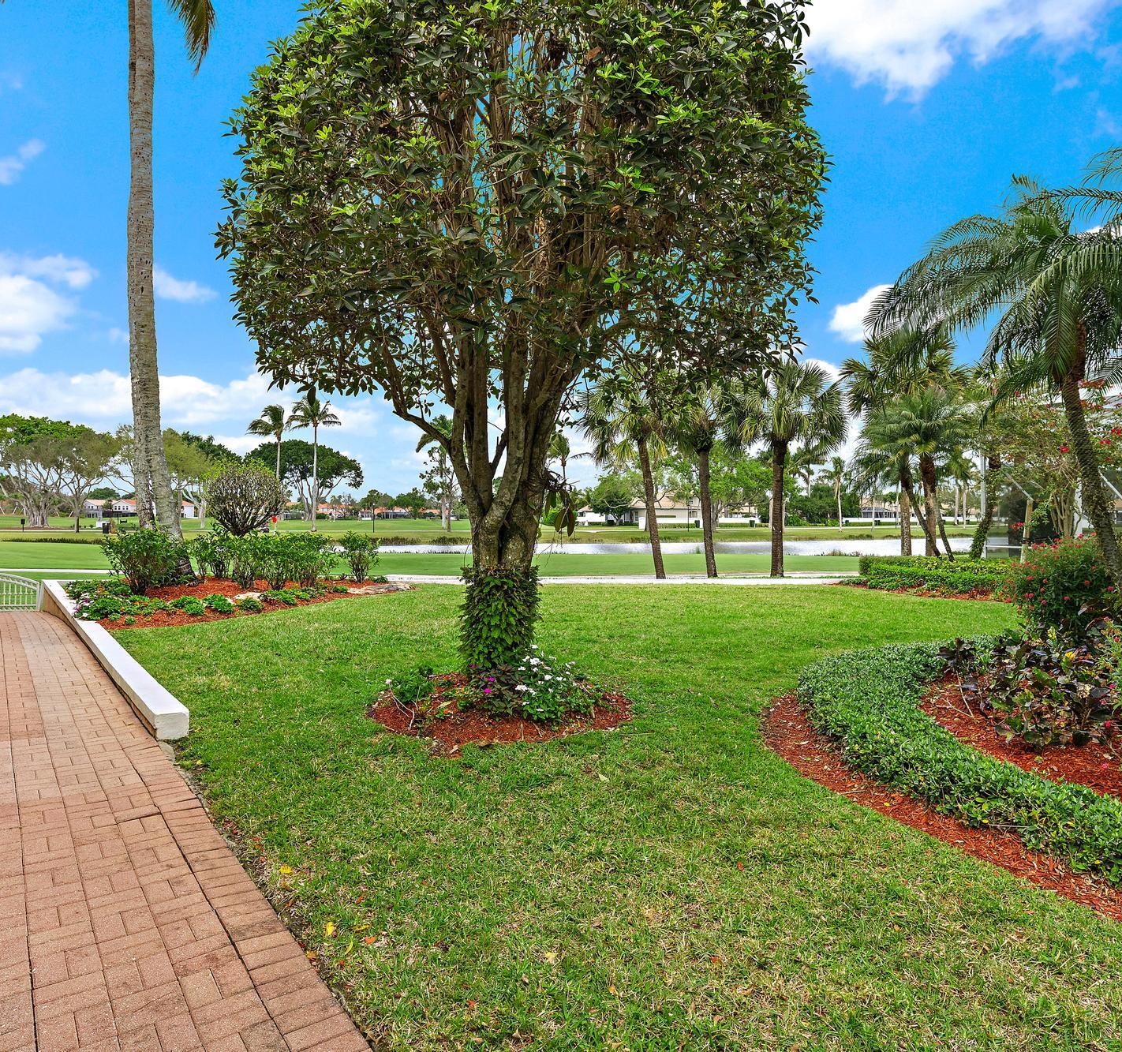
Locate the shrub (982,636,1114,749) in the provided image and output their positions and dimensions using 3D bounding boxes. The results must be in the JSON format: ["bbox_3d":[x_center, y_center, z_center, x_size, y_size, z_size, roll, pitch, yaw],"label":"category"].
[{"bbox_3d":[2.807,0.911,4.300,0.760,0.540,0.700,0,1,0],"label":"shrub"}]

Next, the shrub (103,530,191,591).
[{"bbox_3d":[-6.022,0.500,10.800,1.270,0.930,1.150,0,1,0],"label":"shrub"}]

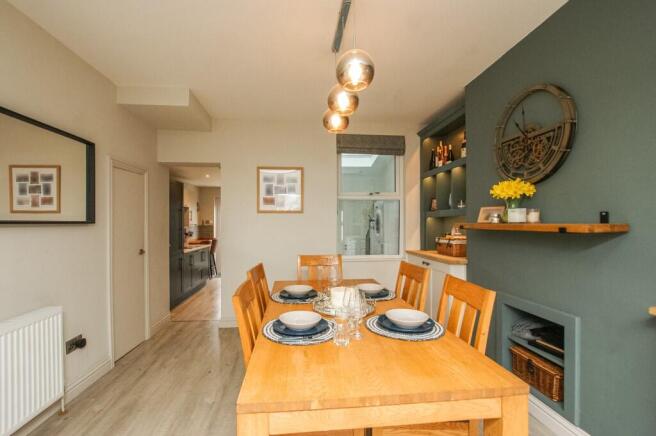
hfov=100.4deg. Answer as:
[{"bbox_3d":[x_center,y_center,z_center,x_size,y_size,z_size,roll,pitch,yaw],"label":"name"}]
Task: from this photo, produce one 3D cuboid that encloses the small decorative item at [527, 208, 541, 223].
[{"bbox_3d":[1.291,-0.014,1.715,0.070,0.085,0.070,0,-1,-7],"label":"small decorative item"}]

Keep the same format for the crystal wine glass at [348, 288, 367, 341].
[{"bbox_3d":[0.142,0.456,1.305,0.080,0.220,0.080,0,-1,-6],"label":"crystal wine glass"}]

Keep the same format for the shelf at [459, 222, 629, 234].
[{"bbox_3d":[1.286,0.057,1.838,0.220,0.046,1.069,0,-1,-6],"label":"shelf"}]

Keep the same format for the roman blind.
[{"bbox_3d":[0.561,-0.952,3.627,0.910,0.277,0.080,0,-1,-6],"label":"roman blind"}]

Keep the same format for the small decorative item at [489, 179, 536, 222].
[{"bbox_3d":[1.272,-0.120,1.873,0.230,0.300,0.260,0,-1,-6],"label":"small decorative item"}]

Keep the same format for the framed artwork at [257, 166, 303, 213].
[{"bbox_3d":[-0.590,-0.345,3.426,0.575,0.570,0.030,0,-1,-7],"label":"framed artwork"}]

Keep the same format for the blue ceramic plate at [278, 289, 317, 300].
[{"bbox_3d":[-0.204,0.543,1.925,0.270,0.025,0.270,0,-1,0],"label":"blue ceramic plate"}]

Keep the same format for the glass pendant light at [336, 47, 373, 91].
[{"bbox_3d":[0.130,-0.697,1.295,0.180,0.172,0.180,0,-1,-7],"label":"glass pendant light"}]

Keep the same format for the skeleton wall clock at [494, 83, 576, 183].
[{"bbox_3d":[1.366,-0.536,1.869,0.056,0.630,0.615,0,-1,-6],"label":"skeleton wall clock"}]

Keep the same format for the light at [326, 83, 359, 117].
[{"bbox_3d":[0.095,-0.731,1.700,0.190,0.180,0.190,0,-1,-6],"label":"light"}]

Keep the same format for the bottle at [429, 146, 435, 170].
[{"bbox_3d":[1.332,-0.732,3.486,0.075,0.300,0.075,0,-1,-7],"label":"bottle"}]

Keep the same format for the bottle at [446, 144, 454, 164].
[{"bbox_3d":[1.457,-0.730,3.246,0.080,0.290,0.080,0,-1,-7],"label":"bottle"}]

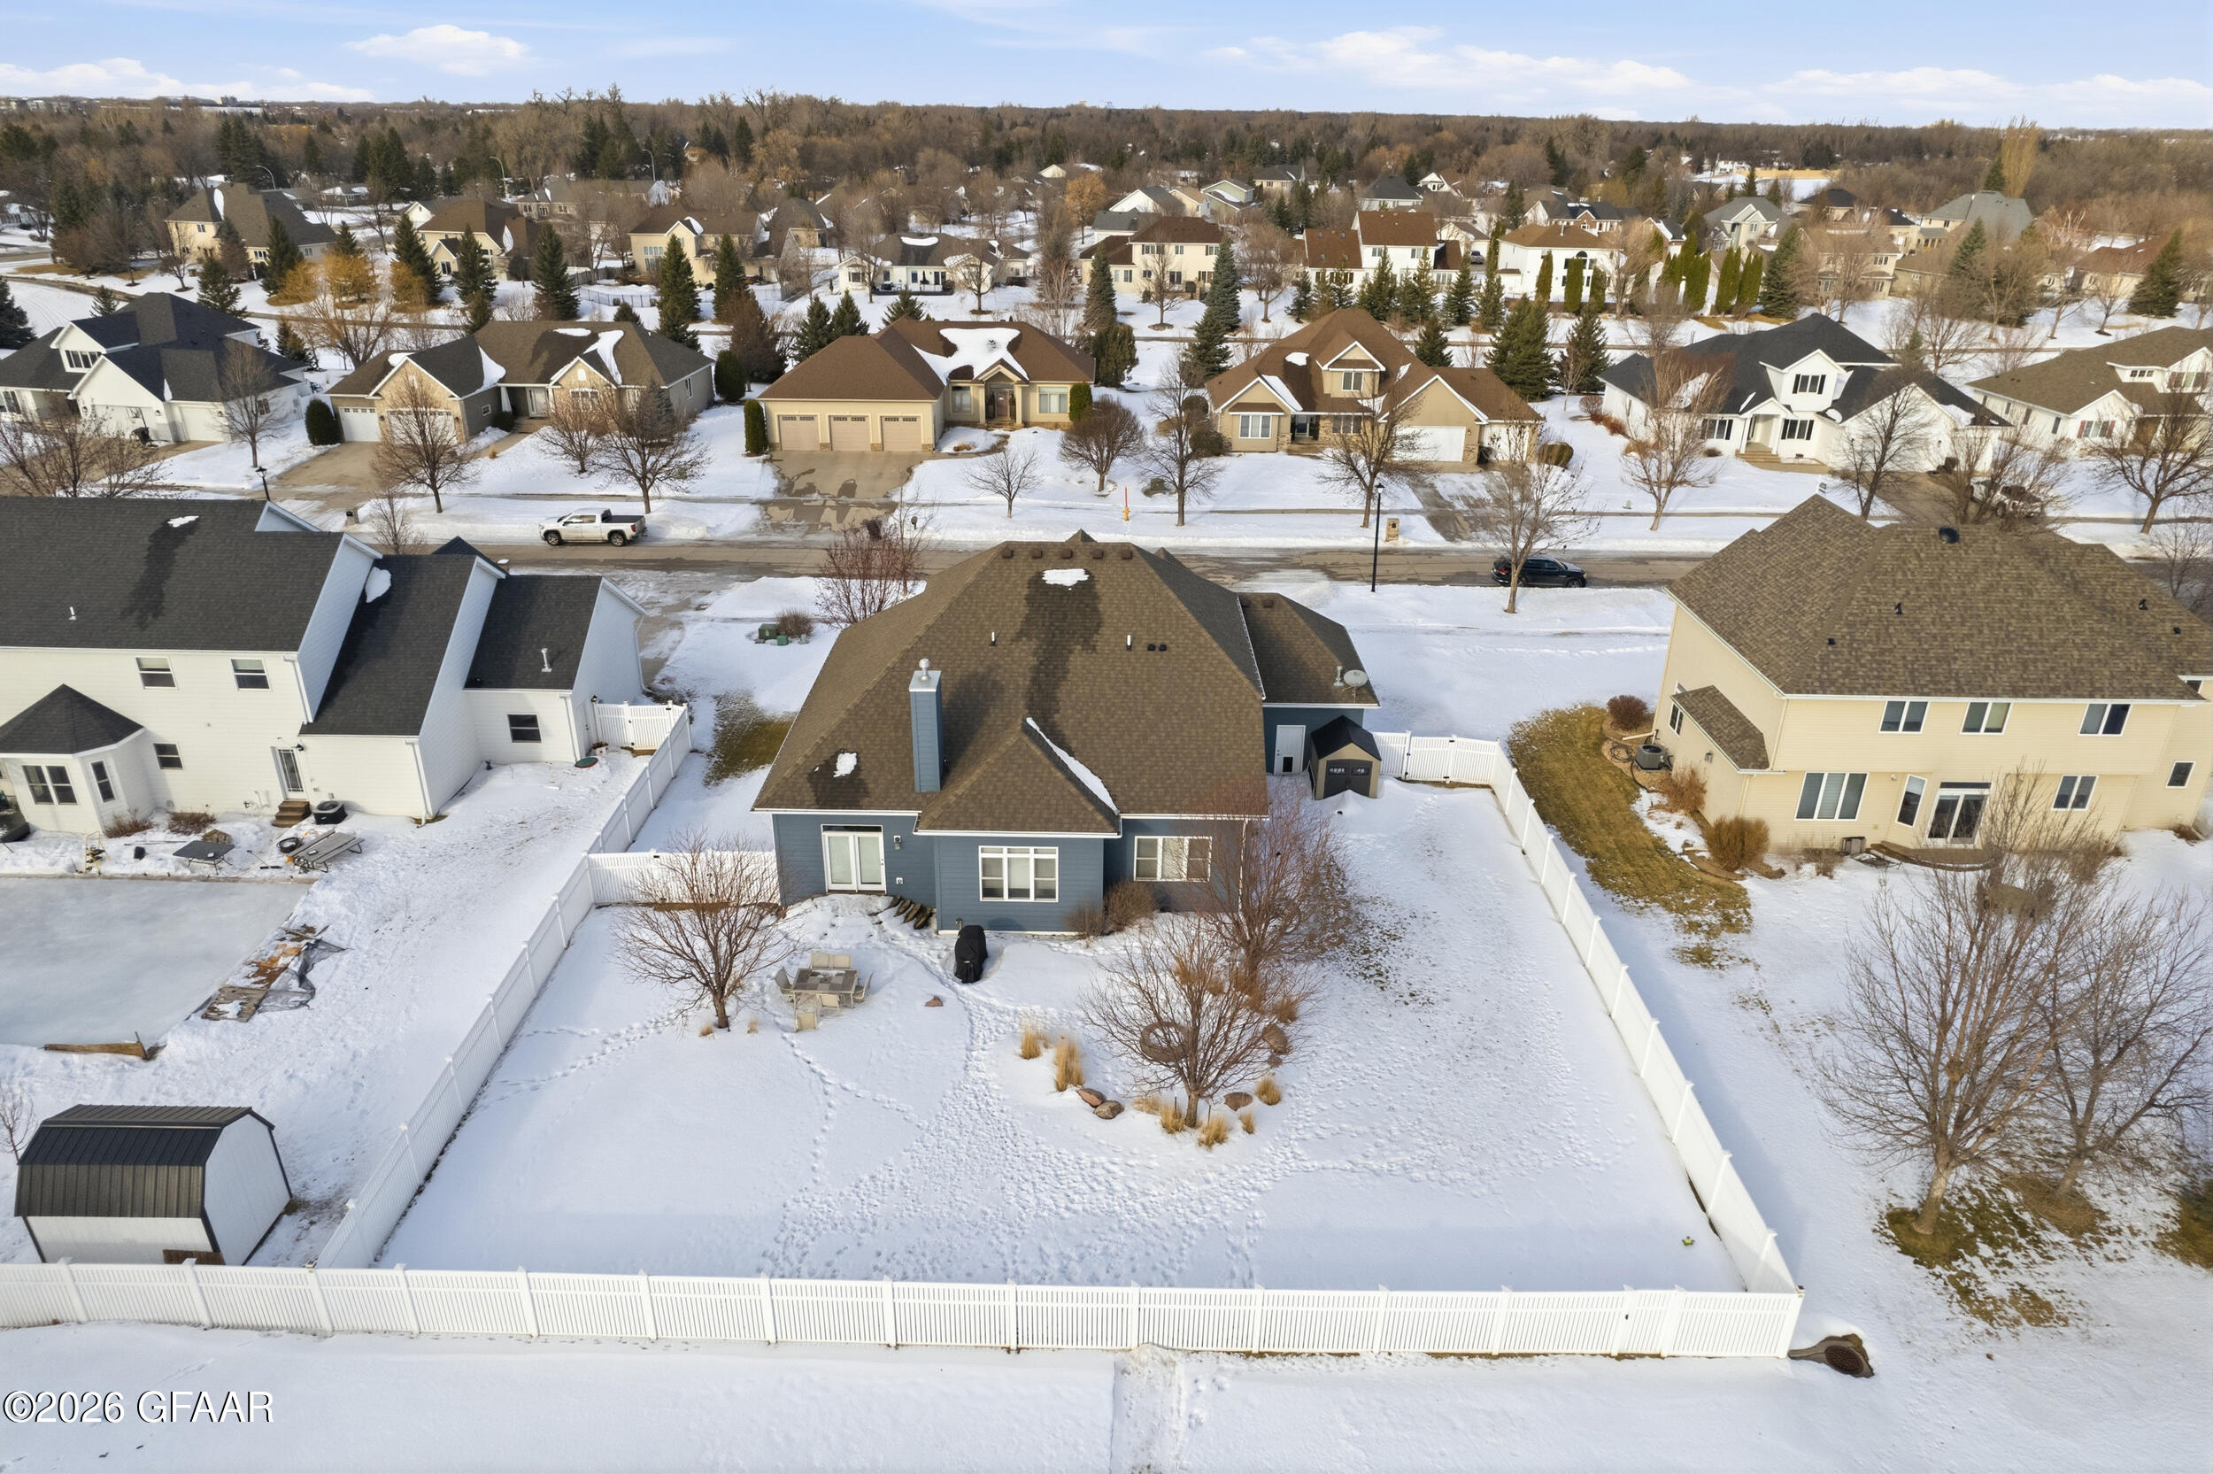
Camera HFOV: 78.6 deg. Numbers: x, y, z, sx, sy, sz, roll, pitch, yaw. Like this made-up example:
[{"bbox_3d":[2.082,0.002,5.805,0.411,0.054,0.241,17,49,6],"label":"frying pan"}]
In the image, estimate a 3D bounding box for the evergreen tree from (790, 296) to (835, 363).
[{"bbox_3d":[-27.559,-38.436,127.936,4.332,6.504,4.332,1,25,0],"label":"evergreen tree"}]

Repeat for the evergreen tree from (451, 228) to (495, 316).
[{"bbox_3d":[-74.962,-55.300,159.502,4.896,9.413,4.896,1,25,0],"label":"evergreen tree"}]

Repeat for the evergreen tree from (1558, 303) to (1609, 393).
[{"bbox_3d":[42.911,-34.668,120.342,4.700,7.900,4.560,1,25,0],"label":"evergreen tree"}]

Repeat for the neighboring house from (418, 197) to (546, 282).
[{"bbox_3d":[-87.350,-71.010,191.990,18.500,9.600,15.500,1,25,0],"label":"neighboring house"}]

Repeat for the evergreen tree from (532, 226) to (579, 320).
[{"bbox_3d":[-62.830,-52.905,153.775,5.310,10.206,5.310,1,25,0],"label":"evergreen tree"}]

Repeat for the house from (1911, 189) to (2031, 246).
[{"bbox_3d":[167.494,-101.041,263.985,21.000,10.300,15.000,1,25,0],"label":"house"}]

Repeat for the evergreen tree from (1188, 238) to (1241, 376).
[{"bbox_3d":[10.031,-40.542,126.697,4.800,12.500,4.800,1,25,0],"label":"evergreen tree"}]

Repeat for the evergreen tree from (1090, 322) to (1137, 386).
[{"bbox_3d":[0.723,-34.073,120.585,4.078,5.560,4.078,1,25,0],"label":"evergreen tree"}]

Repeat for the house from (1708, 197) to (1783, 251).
[{"bbox_3d":[113.450,-89.980,238.930,15.500,10.000,13.000,1,25,0],"label":"house"}]

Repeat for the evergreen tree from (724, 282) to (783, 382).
[{"bbox_3d":[-29.949,-33.988,115.145,4.732,8.931,4.732,1,25,0],"label":"evergreen tree"}]

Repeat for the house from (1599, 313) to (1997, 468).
[{"bbox_3d":[51.310,-26.550,101.070,24.000,8.600,20.000,1,25,0],"label":"house"}]

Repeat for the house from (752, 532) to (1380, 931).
[{"bbox_3d":[-0.370,-2.278,47.708,20.600,9.600,19.200,1,25,0],"label":"house"}]

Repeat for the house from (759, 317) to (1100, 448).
[{"bbox_3d":[-12.644,-27.262,102.963,23.300,7.200,18.500,1,25,0],"label":"house"}]

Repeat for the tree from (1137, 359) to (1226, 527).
[{"bbox_3d":[4.417,-17.383,80.157,5.297,10.005,5.297,1,25,0],"label":"tree"}]

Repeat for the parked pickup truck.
[{"bbox_3d":[-29.892,-12.307,78.598,5.850,1.930,2.050,1,25,0],"label":"parked pickup truck"}]

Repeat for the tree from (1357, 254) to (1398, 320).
[{"bbox_3d":[32.696,-54.248,162.589,4.800,7.500,4.660,1,25,0],"label":"tree"}]

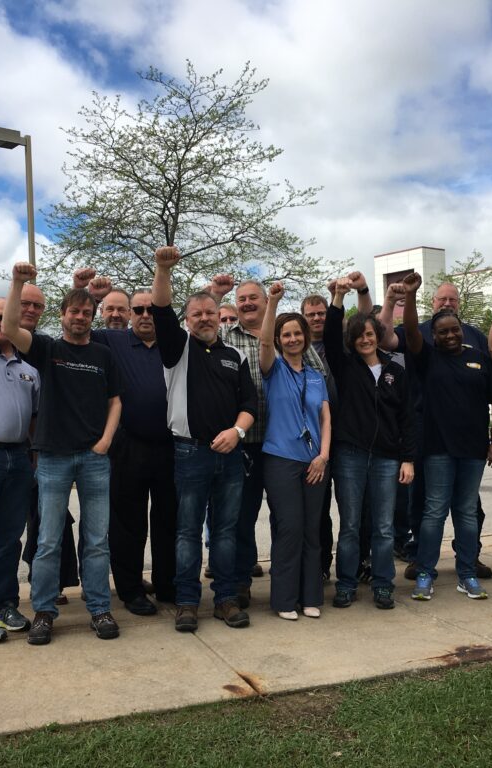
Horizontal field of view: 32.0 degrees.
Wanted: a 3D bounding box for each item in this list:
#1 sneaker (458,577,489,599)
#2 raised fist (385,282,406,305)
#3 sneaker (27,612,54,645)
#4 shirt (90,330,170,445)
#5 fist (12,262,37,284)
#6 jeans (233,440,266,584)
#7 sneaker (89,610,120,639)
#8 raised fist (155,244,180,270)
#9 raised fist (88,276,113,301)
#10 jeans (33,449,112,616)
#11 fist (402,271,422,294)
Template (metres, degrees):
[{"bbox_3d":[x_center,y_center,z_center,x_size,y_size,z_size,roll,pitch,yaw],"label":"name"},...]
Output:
[{"bbox_3d":[1.305,1.156,4.960,0.105,0.115,0.270,-2,-1,-15],"label":"sneaker"},{"bbox_3d":[0.928,-0.551,5.220,0.110,0.120,0.100,-2,-1,8],"label":"raised fist"},{"bbox_3d":[-1.073,1.271,4.491,0.115,0.120,0.300,-2,-1,-2],"label":"sneaker"},{"bbox_3d":[-0.623,0.013,4.880,0.570,0.670,0.330,-2,-1,-14],"label":"shirt"},{"bbox_3d":[-1.069,-0.533,4.140,0.112,0.108,0.093,2,7,-6],"label":"fist"},{"bbox_3d":[-0.074,0.764,5.060,0.390,0.880,0.310,-2,-1,-6],"label":"jeans"},{"bbox_3d":[-0.733,1.227,4.480,0.110,0.125,0.300,-2,-1,-18],"label":"sneaker"},{"bbox_3d":[-0.386,-0.620,4.220,0.118,0.115,0.095,2,13,0],"label":"raised fist"},{"bbox_3d":[-0.790,-0.521,4.660,0.115,0.120,0.100,-2,-1,-12],"label":"raised fist"},{"bbox_3d":[-0.928,0.751,4.600,0.410,0.930,0.300,-2,-1,-11],"label":"jeans"},{"bbox_3d":[0.970,-0.591,5.000,0.100,0.120,0.100,-2,-1,9],"label":"fist"}]

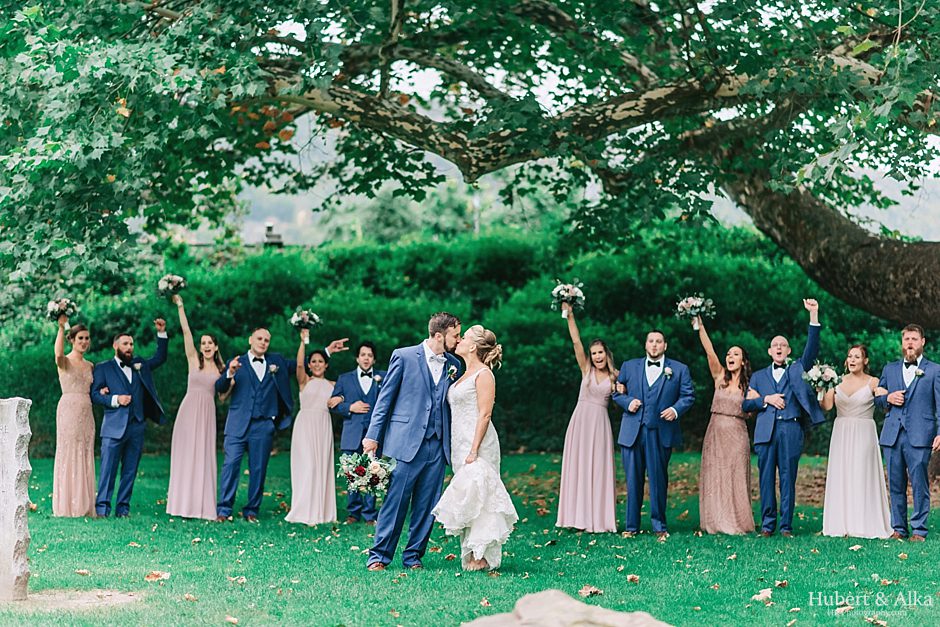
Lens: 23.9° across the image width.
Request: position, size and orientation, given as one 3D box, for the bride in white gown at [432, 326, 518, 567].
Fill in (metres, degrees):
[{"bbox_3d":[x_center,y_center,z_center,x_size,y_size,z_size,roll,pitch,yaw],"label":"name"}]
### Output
[{"bbox_3d":[0.038,0.936,15.500,0.540,1.692,0.500,1,-2,-28],"label":"bride in white gown"}]

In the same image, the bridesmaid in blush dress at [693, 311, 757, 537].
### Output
[{"bbox_3d":[2.256,0.989,19.600,0.540,1.896,0.440,0,-2,12],"label":"bridesmaid in blush dress"}]

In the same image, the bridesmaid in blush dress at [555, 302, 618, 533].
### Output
[{"bbox_3d":[1.038,0.918,19.600,0.580,2.020,0.480,0,-1,0],"label":"bridesmaid in blush dress"}]

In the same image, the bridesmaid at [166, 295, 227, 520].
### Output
[{"bbox_3d":[-2.526,0.868,20.500,0.550,2.056,0.420,0,-2,-10],"label":"bridesmaid"}]

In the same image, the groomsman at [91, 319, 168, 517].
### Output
[{"bbox_3d":[-3.283,1.003,21.400,0.680,1.890,0.480,1,-2,-23],"label":"groomsman"}]

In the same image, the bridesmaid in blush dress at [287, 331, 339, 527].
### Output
[{"bbox_3d":[-1.443,1.067,20.600,0.520,1.800,0.450,0,-1,-5],"label":"bridesmaid in blush dress"}]

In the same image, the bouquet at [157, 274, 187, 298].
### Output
[{"bbox_3d":[-2.757,-0.249,20.500,0.275,0.240,0.260,0,-1,0],"label":"bouquet"}]

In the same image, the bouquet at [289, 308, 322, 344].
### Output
[{"bbox_3d":[-1.527,0.121,20.600,0.310,0.330,0.290,0,-1,0],"label":"bouquet"}]

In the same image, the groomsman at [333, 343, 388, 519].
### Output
[{"bbox_3d":[-0.974,1.099,20.500,0.570,1.674,0.400,0,-1,-6],"label":"groomsman"}]

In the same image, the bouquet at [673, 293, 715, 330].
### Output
[{"bbox_3d":[1.991,-0.018,19.600,0.360,0.336,0.320,0,-1,0],"label":"bouquet"}]

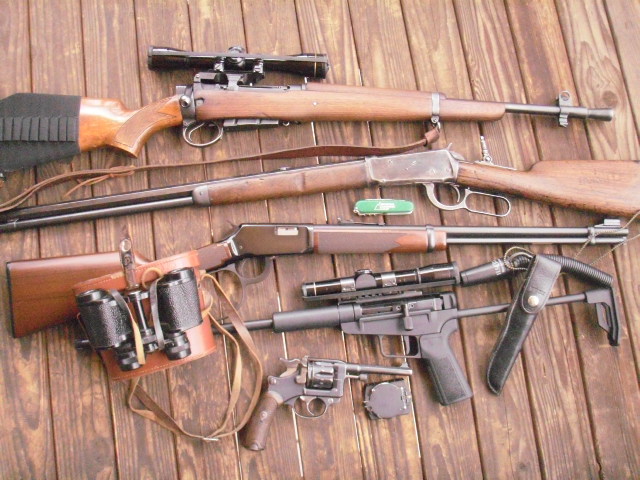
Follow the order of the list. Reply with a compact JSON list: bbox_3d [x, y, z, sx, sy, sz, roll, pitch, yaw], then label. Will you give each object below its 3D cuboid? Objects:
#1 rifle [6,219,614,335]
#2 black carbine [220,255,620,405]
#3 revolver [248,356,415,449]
[{"bbox_3d":[0.006,0.056,1.051,0.941,0.042,0.185,1,79,-2],"label":"rifle"},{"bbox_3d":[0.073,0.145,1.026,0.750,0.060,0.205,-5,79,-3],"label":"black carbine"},{"bbox_3d":[0.013,0.239,1.015,0.235,0.042,0.145,6,79,-1],"label":"revolver"}]

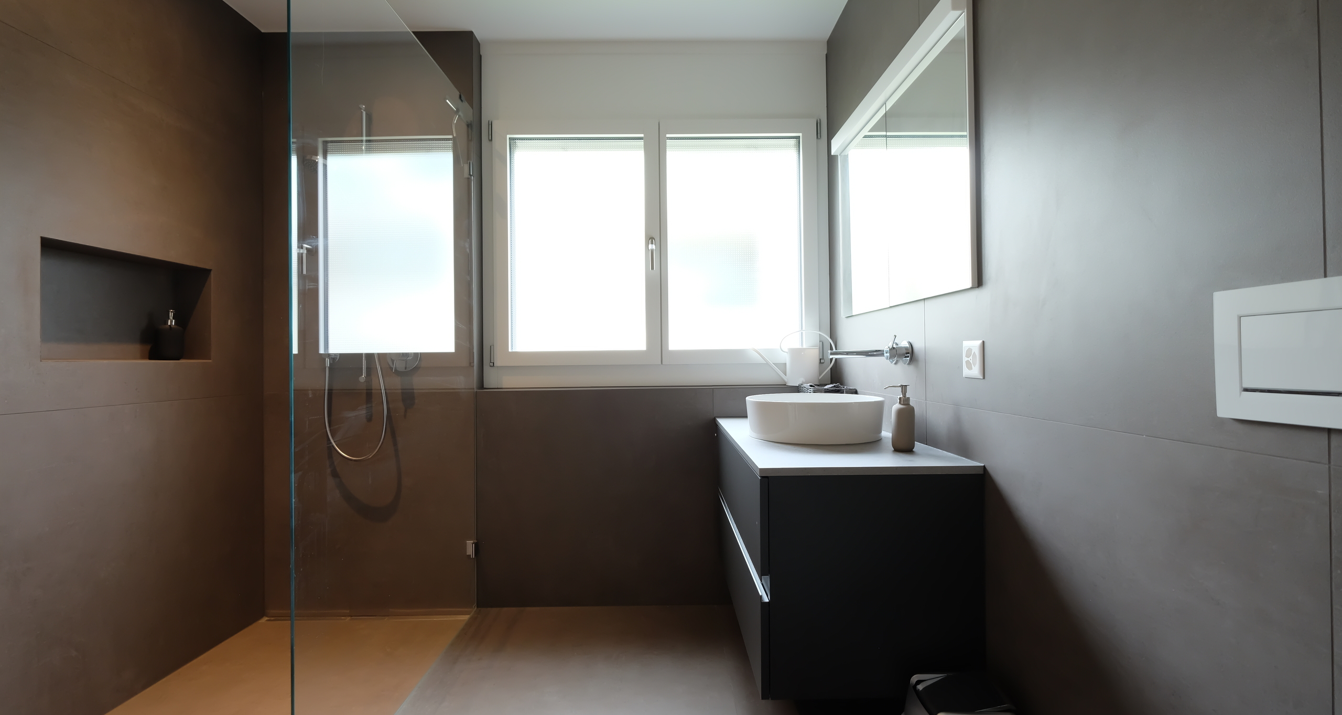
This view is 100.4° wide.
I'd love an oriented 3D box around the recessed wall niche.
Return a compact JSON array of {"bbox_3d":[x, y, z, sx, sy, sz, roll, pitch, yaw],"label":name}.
[{"bbox_3d":[-1.783,-0.157,1.802,0.142,0.338,0.570,-1,0,-1],"label":"recessed wall niche"}]

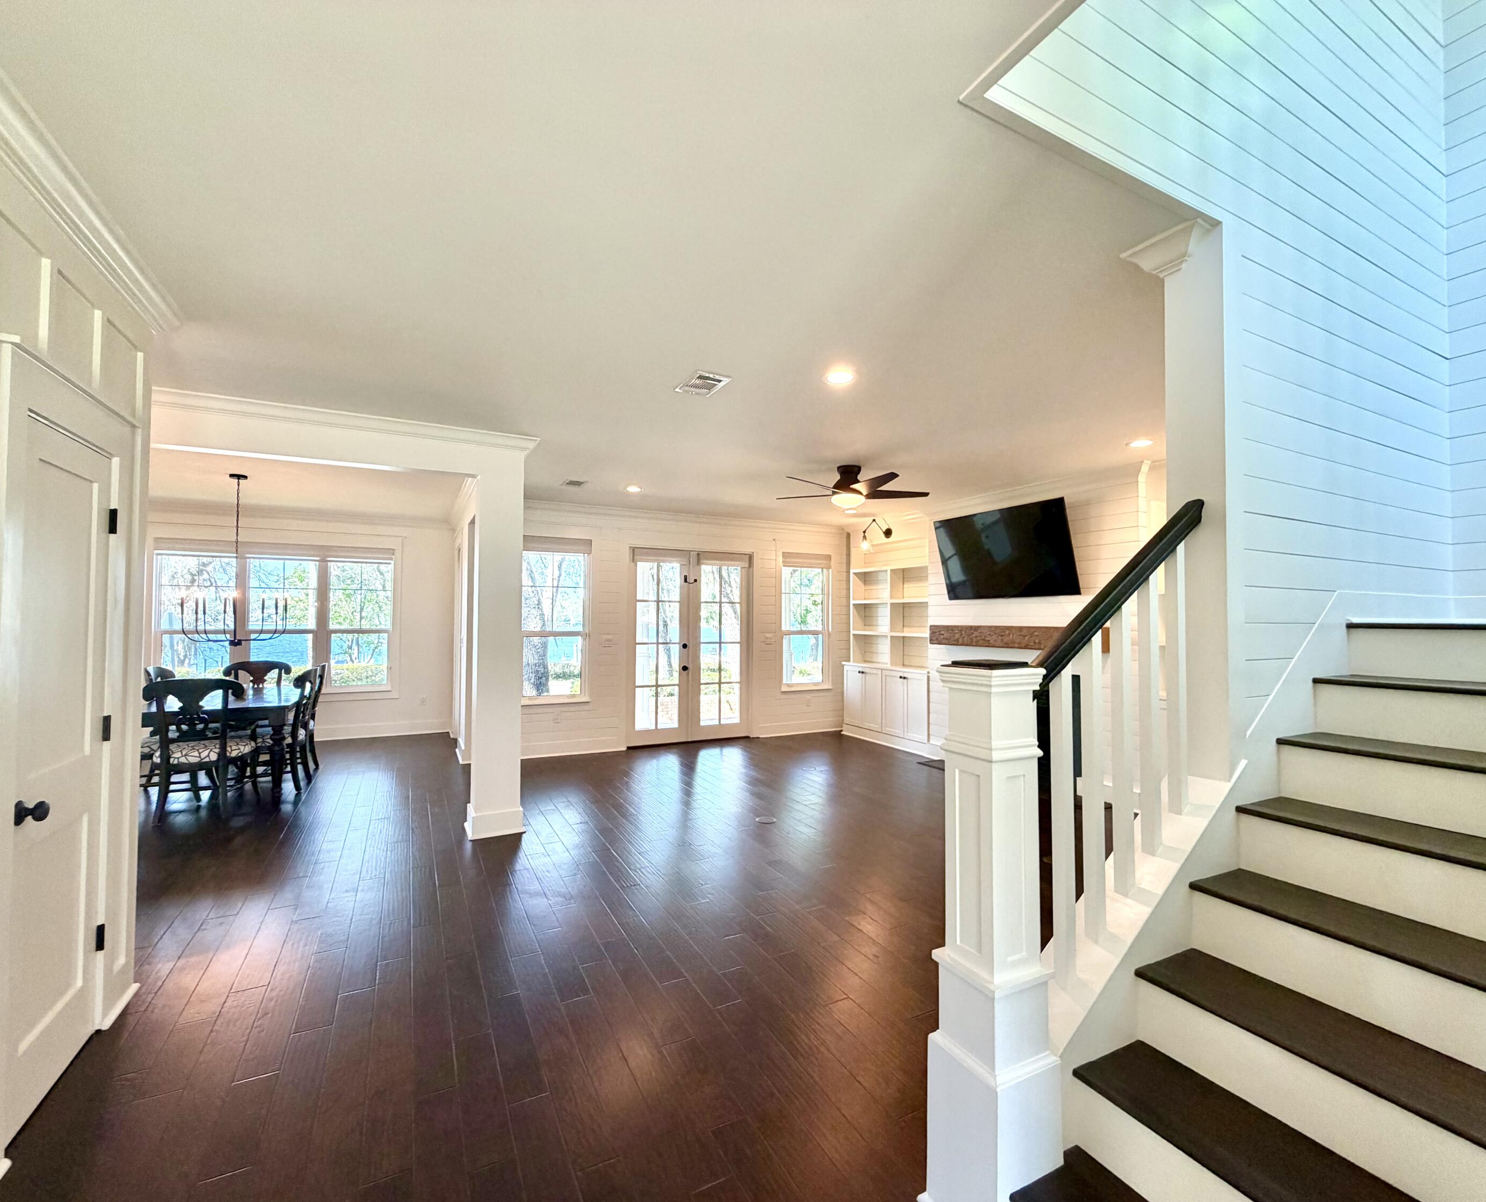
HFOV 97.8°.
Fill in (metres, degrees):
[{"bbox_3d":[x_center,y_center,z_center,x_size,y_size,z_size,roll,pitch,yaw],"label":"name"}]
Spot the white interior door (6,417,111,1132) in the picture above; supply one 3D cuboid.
[{"bbox_3d":[-2.164,0.494,2.049,0.040,2.035,0.610,1,-2,-28],"label":"white interior door"}]

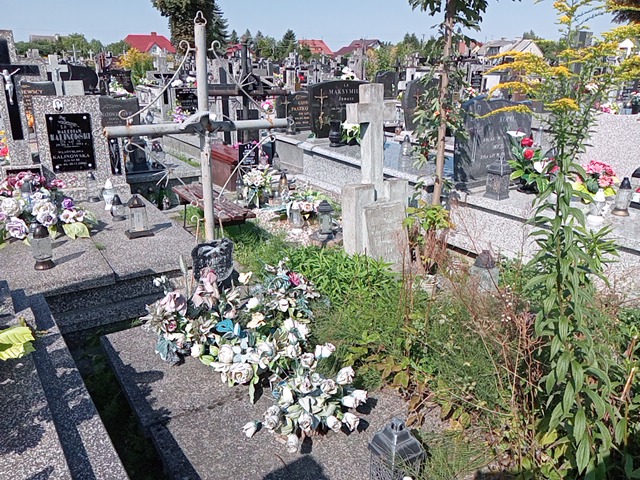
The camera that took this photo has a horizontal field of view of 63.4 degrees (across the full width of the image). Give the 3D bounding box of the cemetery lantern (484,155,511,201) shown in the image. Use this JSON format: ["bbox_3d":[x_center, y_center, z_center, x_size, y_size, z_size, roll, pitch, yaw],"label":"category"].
[{"bbox_3d":[1.528,-0.537,4.400,0.150,0.345,0.150,-12,23,-33],"label":"cemetery lantern"}]

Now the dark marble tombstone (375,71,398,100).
[{"bbox_3d":[1.878,-4.258,14.217,0.720,0.720,0.120,-12,23,-33],"label":"dark marble tombstone"}]

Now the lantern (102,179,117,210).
[{"bbox_3d":[-1.809,-0.395,4.422,0.115,0.250,0.115,-12,23,-33],"label":"lantern"}]

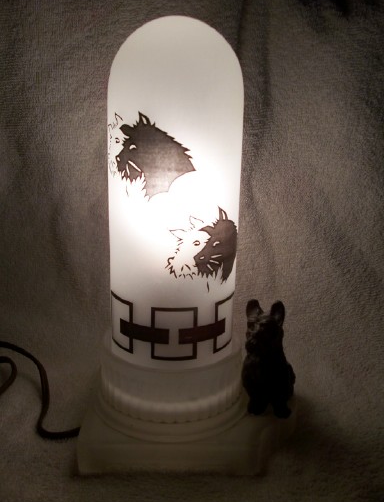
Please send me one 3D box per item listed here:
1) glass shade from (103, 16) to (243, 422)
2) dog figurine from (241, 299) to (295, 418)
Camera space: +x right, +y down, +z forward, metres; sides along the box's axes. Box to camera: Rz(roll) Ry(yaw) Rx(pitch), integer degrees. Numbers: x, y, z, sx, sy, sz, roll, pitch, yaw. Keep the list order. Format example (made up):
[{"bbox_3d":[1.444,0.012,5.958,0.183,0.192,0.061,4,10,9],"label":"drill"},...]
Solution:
[{"bbox_3d":[-0.012,-0.022,0.345,0.103,0.247,0.103,1,17,0],"label":"glass shade"},{"bbox_3d":[0.059,0.069,0.373,0.039,0.081,0.051,5,17,11],"label":"dog figurine"}]

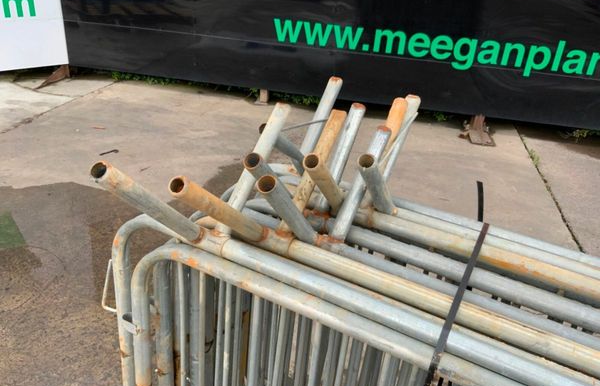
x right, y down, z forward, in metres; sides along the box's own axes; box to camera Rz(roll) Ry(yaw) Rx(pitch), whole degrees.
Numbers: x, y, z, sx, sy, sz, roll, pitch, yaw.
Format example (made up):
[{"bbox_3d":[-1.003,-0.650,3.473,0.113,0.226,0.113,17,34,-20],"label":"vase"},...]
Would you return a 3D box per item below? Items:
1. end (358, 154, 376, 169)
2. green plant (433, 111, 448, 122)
[{"bbox_3d":[0.151,-0.063,1.126,0.042,0.040,0.042,18,73,25],"label":"end"},{"bbox_3d":[1.473,-0.796,5.270,0.170,0.125,0.140,9,27,8],"label":"green plant"}]

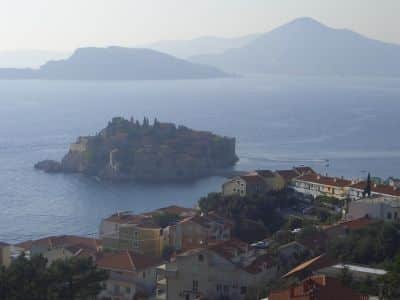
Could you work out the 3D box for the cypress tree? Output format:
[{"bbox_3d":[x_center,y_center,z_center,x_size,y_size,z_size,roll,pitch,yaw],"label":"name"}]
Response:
[{"bbox_3d":[64.720,13.910,375.000,2.800,10.300,2.800,0,5,0],"label":"cypress tree"}]

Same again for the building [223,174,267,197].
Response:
[{"bbox_3d":[20.580,16.530,442.000,13.000,9.500,13.000,4,7,36],"label":"building"}]

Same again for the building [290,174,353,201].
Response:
[{"bbox_3d":[56.580,17.140,440.000,9.000,8.200,32.500,-4,7,-38],"label":"building"}]

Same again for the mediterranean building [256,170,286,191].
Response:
[{"bbox_3d":[34.620,14.770,470.000,11.500,8.500,10.000,3,6,30],"label":"mediterranean building"}]

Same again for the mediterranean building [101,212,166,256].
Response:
[{"bbox_3d":[-18.420,23.430,266.000,16.500,12.500,12.000,0,5,0],"label":"mediterranean building"}]

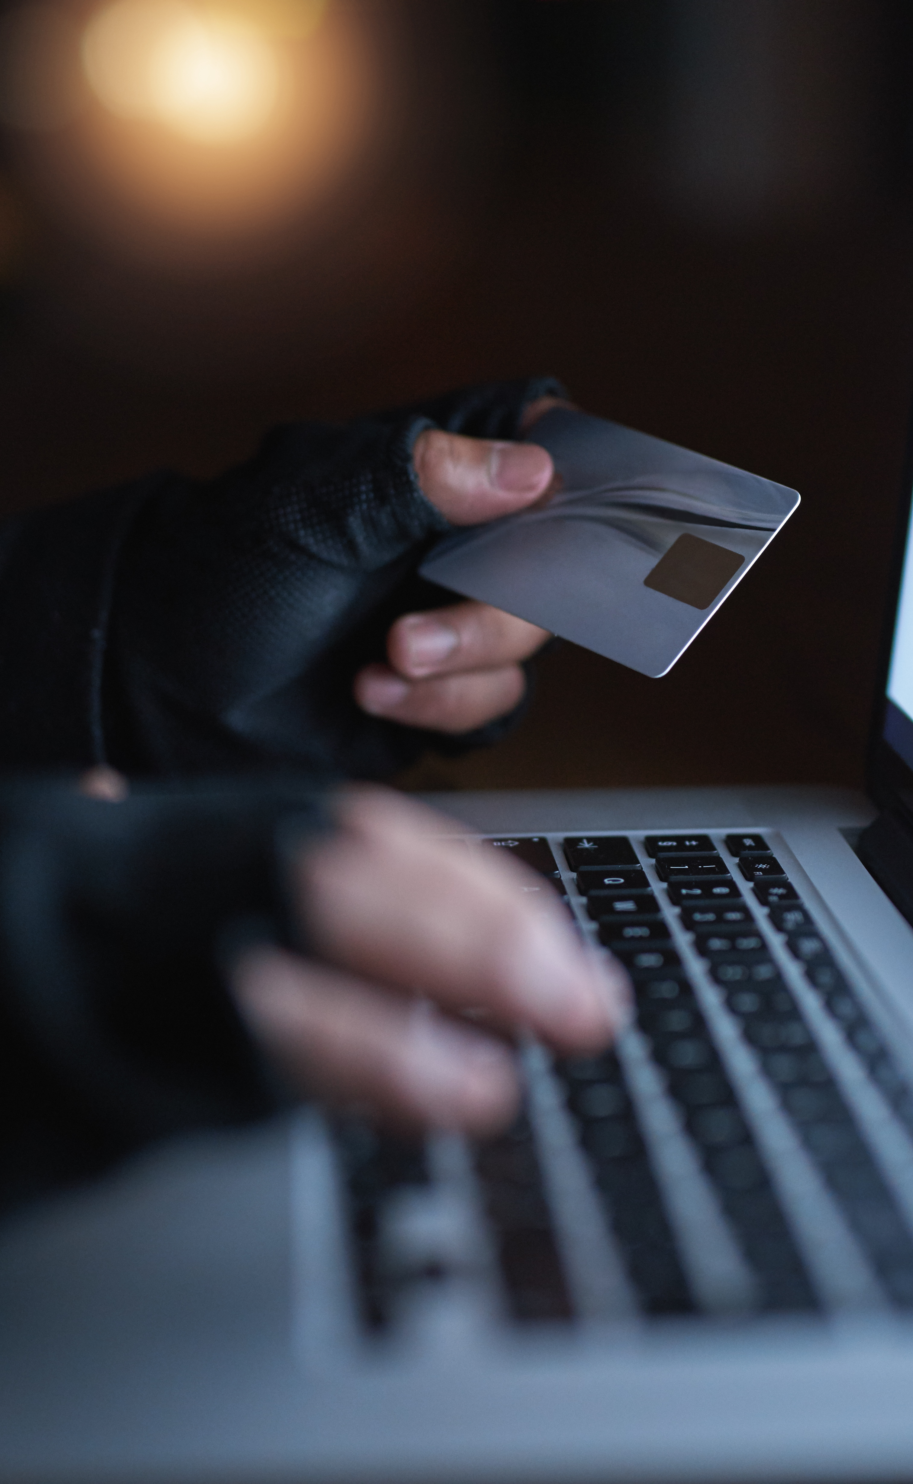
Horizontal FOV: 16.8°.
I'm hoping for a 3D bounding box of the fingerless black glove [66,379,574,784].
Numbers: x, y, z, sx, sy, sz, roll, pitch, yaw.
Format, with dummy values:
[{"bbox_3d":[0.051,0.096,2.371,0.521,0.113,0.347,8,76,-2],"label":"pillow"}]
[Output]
[{"bbox_3d":[-0.033,-0.040,0.765,0.112,0.090,0.075,-7,8,27],"label":"fingerless black glove"}]

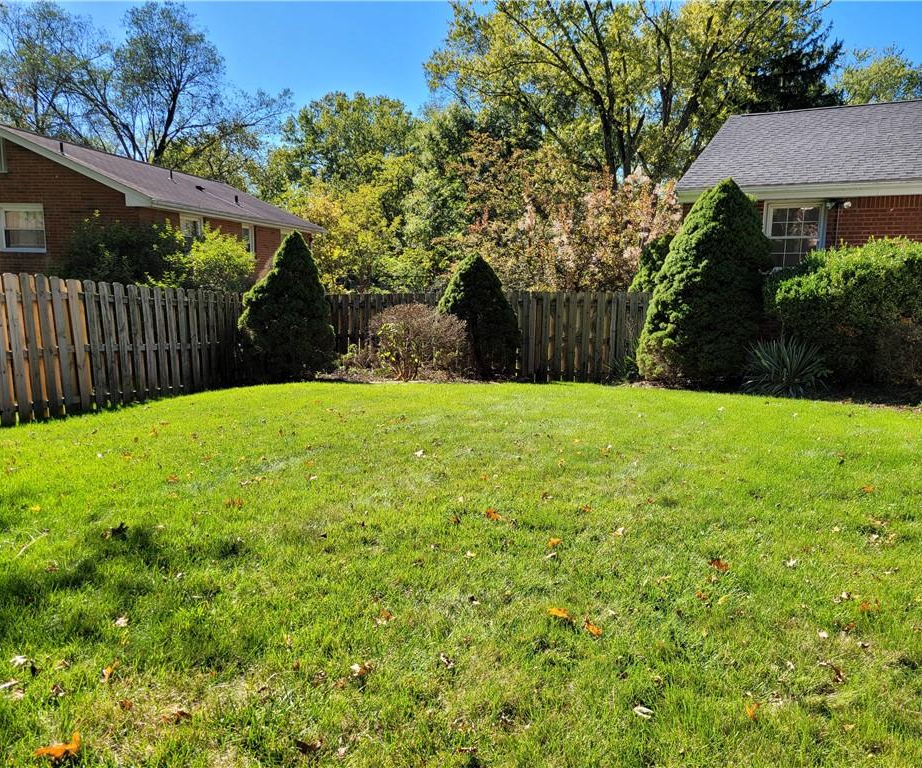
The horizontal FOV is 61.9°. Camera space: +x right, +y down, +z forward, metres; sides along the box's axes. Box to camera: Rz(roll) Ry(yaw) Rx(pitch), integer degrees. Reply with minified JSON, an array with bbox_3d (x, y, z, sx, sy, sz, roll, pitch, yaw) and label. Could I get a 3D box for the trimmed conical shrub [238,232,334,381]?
[{"bbox_3d":[-3.156,-1.419,13.800,1.694,2.552,1.694,-1,8,-13],"label":"trimmed conical shrub"}]

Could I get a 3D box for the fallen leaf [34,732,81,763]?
[{"bbox_3d":[-1.356,1.220,2.590,0.150,0.050,0.100,-4,9,-29],"label":"fallen leaf"}]

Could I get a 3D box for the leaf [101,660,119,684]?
[{"bbox_3d":[-1.426,1.167,3.119,0.065,0.040,0.100,-3,9,-26],"label":"leaf"}]

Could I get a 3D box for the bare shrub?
[{"bbox_3d":[-0.758,-0.773,13.800,1.826,1.365,1.680,0,8,-3],"label":"bare shrub"}]

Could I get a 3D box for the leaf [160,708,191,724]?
[{"bbox_3d":[-1.032,1.202,2.781,0.115,0.035,0.075,-3,9,-21],"label":"leaf"}]

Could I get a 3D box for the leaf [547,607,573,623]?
[{"bbox_3d":[0.469,1.086,3.626,0.115,0.035,0.080,2,8,8],"label":"leaf"}]

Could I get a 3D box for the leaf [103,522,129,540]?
[{"bbox_3d":[-2.268,0.960,5.047,0.120,0.050,0.110,-3,9,-25],"label":"leaf"}]

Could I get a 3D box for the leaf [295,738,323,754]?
[{"bbox_3d":[-0.510,1.217,2.582,0.090,0.035,0.060,-1,8,-12],"label":"leaf"}]

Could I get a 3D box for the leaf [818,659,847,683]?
[{"bbox_3d":[1.471,1.133,3.045,0.110,0.040,0.090,5,9,27],"label":"leaf"}]

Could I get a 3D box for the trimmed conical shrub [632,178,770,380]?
[{"bbox_3d":[3.723,-1.571,11.700,1.997,3.021,1.997,3,8,17],"label":"trimmed conical shrub"}]

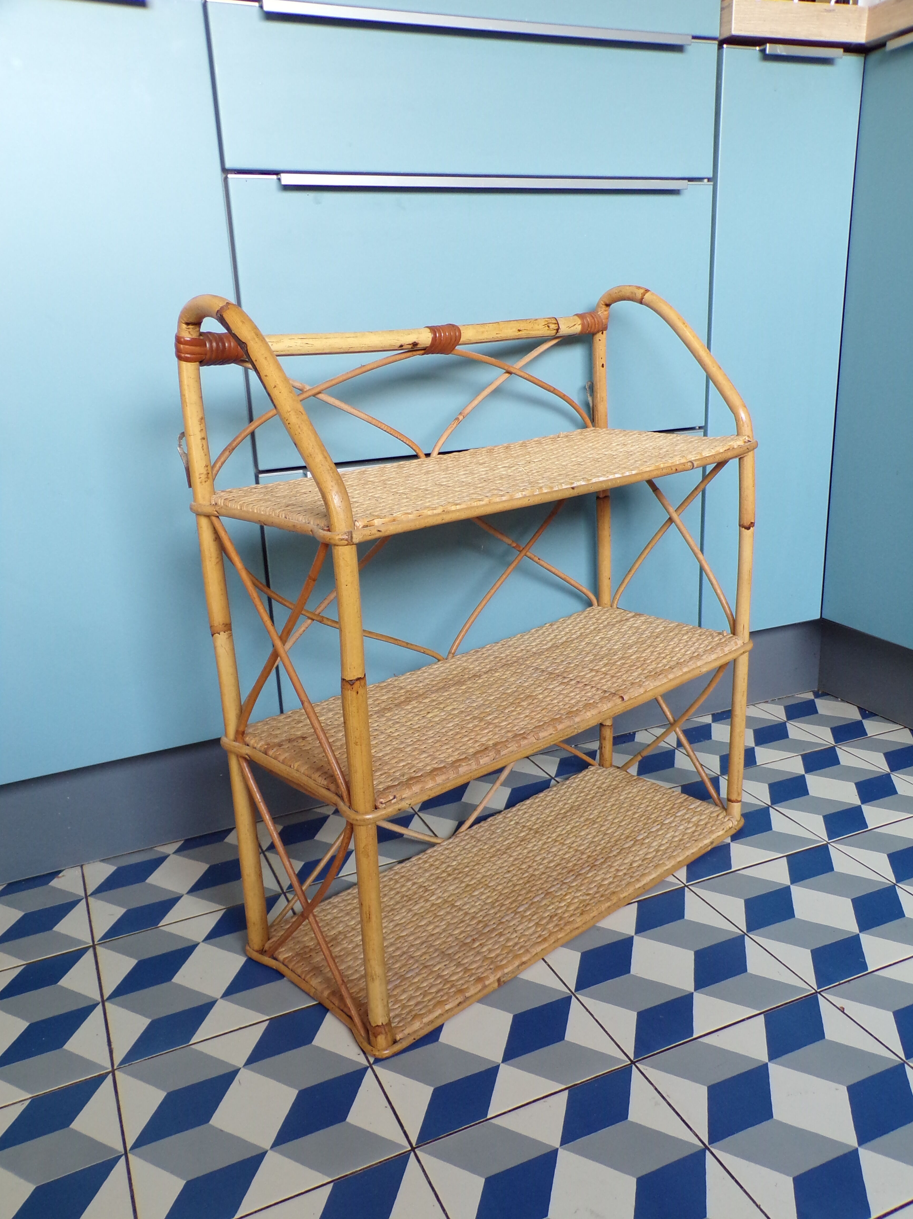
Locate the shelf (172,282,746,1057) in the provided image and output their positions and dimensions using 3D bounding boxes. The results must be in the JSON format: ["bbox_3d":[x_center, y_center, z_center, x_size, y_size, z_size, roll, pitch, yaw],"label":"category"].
[{"bbox_3d":[0.055,0.003,1.004,0.562,0.637,0.228,-17,22,-39],"label":"shelf"}]

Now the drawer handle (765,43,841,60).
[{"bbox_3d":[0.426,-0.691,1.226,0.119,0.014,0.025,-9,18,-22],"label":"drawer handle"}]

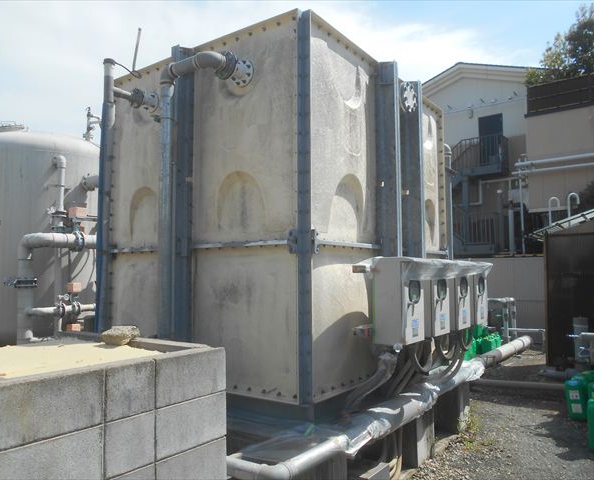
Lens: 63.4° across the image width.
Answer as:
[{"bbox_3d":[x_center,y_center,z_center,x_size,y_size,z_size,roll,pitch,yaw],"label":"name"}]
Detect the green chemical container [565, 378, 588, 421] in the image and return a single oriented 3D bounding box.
[{"bbox_3d":[2.890,1.624,4.970,0.180,0.385,0.310,-3,-5,32],"label":"green chemical container"}]

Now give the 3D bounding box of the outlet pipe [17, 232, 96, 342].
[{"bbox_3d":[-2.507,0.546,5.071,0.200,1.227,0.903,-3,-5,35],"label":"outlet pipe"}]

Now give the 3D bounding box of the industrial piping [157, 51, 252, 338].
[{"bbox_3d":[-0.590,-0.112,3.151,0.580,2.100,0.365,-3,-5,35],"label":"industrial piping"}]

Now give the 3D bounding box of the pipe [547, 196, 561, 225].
[{"bbox_3d":[4.928,-0.555,9.200,0.220,0.560,0.055,-3,-5,35],"label":"pipe"}]

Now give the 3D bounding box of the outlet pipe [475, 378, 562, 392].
[{"bbox_3d":[2.765,1.840,6.000,1.250,0.100,0.100,-2,-4,18],"label":"outlet pipe"}]

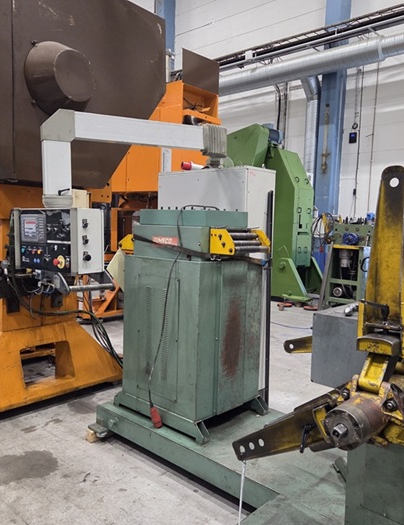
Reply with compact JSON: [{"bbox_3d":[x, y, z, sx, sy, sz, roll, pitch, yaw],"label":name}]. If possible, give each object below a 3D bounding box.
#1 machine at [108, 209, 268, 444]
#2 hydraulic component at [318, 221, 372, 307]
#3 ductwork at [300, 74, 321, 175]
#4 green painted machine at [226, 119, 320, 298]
[{"bbox_3d":[-0.080,0.354,3.429,0.970,1.470,0.680,7,8,42],"label":"machine"},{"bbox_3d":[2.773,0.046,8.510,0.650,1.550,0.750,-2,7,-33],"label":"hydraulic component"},{"bbox_3d":[2.532,-3.173,10.854,0.380,2.220,0.270,-4,8,-44],"label":"ductwork"},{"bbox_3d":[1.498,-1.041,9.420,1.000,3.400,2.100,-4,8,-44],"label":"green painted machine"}]

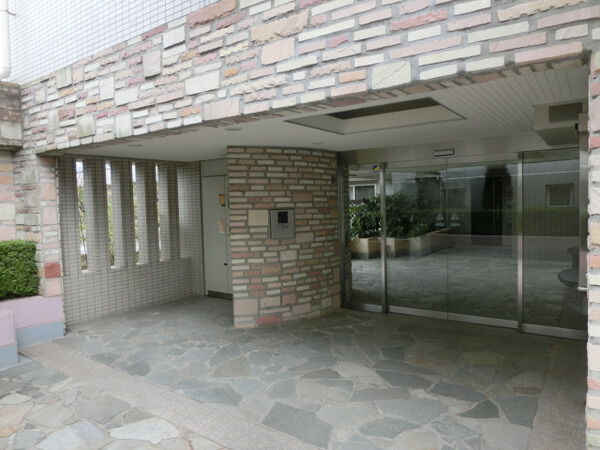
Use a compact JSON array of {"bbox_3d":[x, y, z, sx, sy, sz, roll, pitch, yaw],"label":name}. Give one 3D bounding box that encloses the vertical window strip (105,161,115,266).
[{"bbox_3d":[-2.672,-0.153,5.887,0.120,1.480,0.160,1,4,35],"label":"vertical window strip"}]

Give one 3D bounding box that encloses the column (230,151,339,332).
[{"bbox_3d":[-0.130,0.120,5.526,0.680,2.225,1.580,1,4,35],"label":"column"}]

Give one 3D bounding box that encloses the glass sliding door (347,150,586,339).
[{"bbox_3d":[1.840,0.180,5.180,2.950,2.080,0.150,1,4,35],"label":"glass sliding door"}]

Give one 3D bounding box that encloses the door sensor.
[{"bbox_3d":[1.746,-0.883,5.055,0.245,0.070,0.055,1,4,35],"label":"door sensor"}]

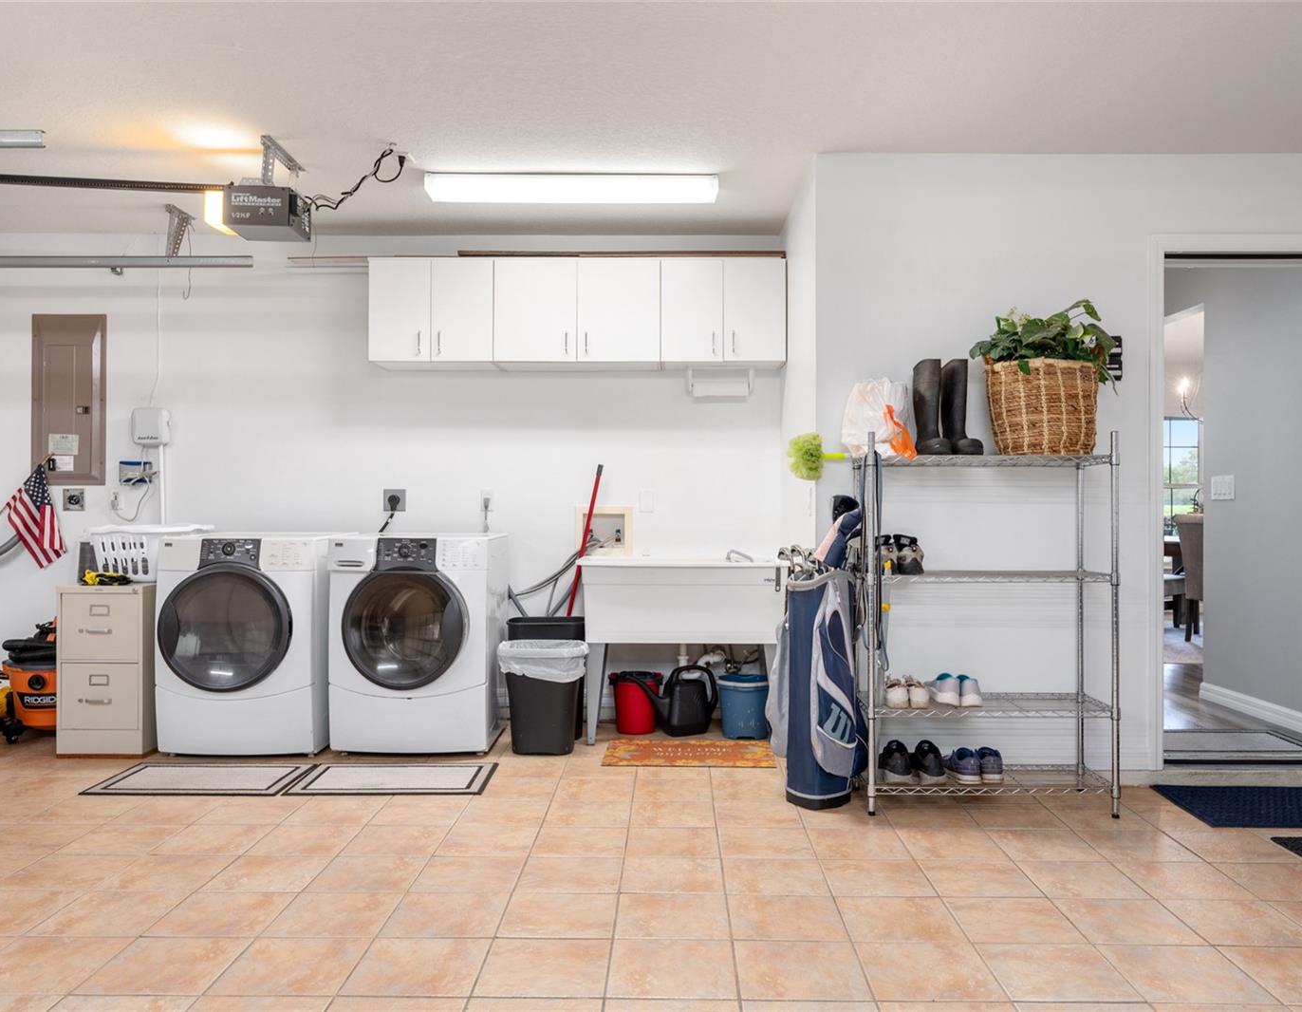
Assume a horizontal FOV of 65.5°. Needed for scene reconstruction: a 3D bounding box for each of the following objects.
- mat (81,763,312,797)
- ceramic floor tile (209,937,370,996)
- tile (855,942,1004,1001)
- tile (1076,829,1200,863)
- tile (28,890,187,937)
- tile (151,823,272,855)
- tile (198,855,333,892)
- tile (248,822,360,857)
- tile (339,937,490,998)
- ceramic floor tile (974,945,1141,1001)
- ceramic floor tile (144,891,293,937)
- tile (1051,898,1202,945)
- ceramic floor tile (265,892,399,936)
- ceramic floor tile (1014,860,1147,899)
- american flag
[{"bbox_3d":[-1.824,1.113,4.145,0.771,0.010,0.474,0,0,1],"label":"mat"},{"bbox_3d":[-0.857,1.111,2.441,0.299,0.010,0.299,0,0,1],"label":"ceramic floor tile"},{"bbox_3d":[0.664,1.122,2.437,0.302,0.010,0.302,0,0,1],"label":"tile"},{"bbox_3d":[1.600,1.123,3.331,0.304,0.010,0.304,0,0,1],"label":"tile"},{"bbox_3d":[-1.471,1.121,2.777,0.304,0.010,0.304,0,0,1],"label":"tile"},{"bbox_3d":[-1.437,1.113,3.363,0.300,0.010,0.300,0,0,1],"label":"tile"},{"bbox_3d":[-1.159,1.121,3.077,0.304,0.010,0.304,0,0,1],"label":"tile"},{"bbox_3d":[-1.154,1.122,3.383,0.304,0.010,0.304,0,0,1],"label":"tile"},{"bbox_3d":[-0.554,1.111,2.434,0.299,0.010,0.299,0,0,1],"label":"tile"},{"bbox_3d":[0.970,1.122,2.430,0.302,0.010,0.302,0,0,1],"label":"ceramic floor tile"},{"bbox_3d":[-1.157,1.111,2.749,0.300,0.010,0.300,0,0,1],"label":"ceramic floor tile"},{"bbox_3d":[1.270,1.111,2.702,0.300,0.008,0.300,0,0,1],"label":"tile"},{"bbox_3d":[-0.851,1.111,2.743,0.299,0.010,0.299,0,0,1],"label":"ceramic floor tile"},{"bbox_3d":[1.276,1.112,3.004,0.299,0.010,0.299,0,0,1],"label":"ceramic floor tile"},{"bbox_3d":[-3.095,0.051,5.098,0.296,0.520,0.100,0,0,-6],"label":"american flag"}]

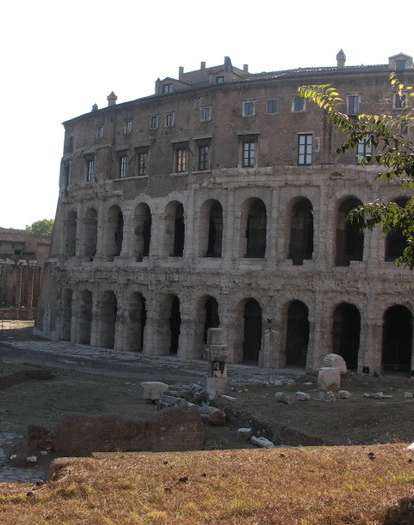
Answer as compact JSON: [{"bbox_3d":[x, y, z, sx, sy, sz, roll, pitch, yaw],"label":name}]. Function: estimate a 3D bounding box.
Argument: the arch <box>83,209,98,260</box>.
[{"bbox_3d":[-13.770,-3.676,82.563,1.500,6.150,2.750,4,-2,-42],"label":"arch"}]

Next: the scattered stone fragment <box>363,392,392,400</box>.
[{"bbox_3d":[13.173,10.305,51.731,2.000,0.450,0.900,2,-2,0],"label":"scattered stone fragment"}]

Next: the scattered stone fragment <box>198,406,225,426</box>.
[{"bbox_3d":[0.300,9.701,42.353,0.850,0.850,1.500,3,-2,-43],"label":"scattered stone fragment"}]

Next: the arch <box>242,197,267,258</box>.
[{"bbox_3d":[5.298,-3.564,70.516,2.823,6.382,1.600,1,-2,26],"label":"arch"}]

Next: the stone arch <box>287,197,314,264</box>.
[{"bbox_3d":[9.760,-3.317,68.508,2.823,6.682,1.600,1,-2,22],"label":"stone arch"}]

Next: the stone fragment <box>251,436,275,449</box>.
[{"bbox_3d":[2.909,9.228,34.293,0.500,0.330,1.450,3,-2,-35],"label":"stone fragment"}]

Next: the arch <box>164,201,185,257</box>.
[{"bbox_3d":[-3.087,-3.598,73.168,2.750,6.150,1.500,1,-2,35],"label":"arch"}]

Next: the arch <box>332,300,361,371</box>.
[{"bbox_3d":[13.815,7.341,66.287,2.920,6.721,1.600,2,-3,18],"label":"arch"}]

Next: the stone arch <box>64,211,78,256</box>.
[{"bbox_3d":[-17.173,-3.812,89.050,1.600,6.382,2.823,3,-2,-37],"label":"stone arch"}]

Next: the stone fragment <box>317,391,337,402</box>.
[{"bbox_3d":[7.951,8.813,44.134,1.150,0.650,0.800,2,-3,11],"label":"stone fragment"}]

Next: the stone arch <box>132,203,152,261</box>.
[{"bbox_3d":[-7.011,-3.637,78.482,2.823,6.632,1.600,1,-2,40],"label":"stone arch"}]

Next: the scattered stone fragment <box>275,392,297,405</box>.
[{"bbox_3d":[5.365,9.046,44.666,1.400,0.620,0.750,0,-2,40],"label":"scattered stone fragment"}]

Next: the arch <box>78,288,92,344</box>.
[{"bbox_3d":[-14.703,6.902,84.741,1.600,6.721,2.920,5,-4,-42],"label":"arch"}]

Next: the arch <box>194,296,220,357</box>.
[{"bbox_3d":[0.402,6.999,72.299,2.920,6.721,1.600,1,-3,31],"label":"arch"}]

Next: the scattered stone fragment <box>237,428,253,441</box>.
[{"bbox_3d":[2.070,9.200,35.765,0.780,0.420,0.650,2,-2,-10],"label":"scattered stone fragment"}]

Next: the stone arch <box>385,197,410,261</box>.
[{"bbox_3d":[19.089,-3.145,65.647,2.942,6.397,1.600,2,-3,13],"label":"stone arch"}]

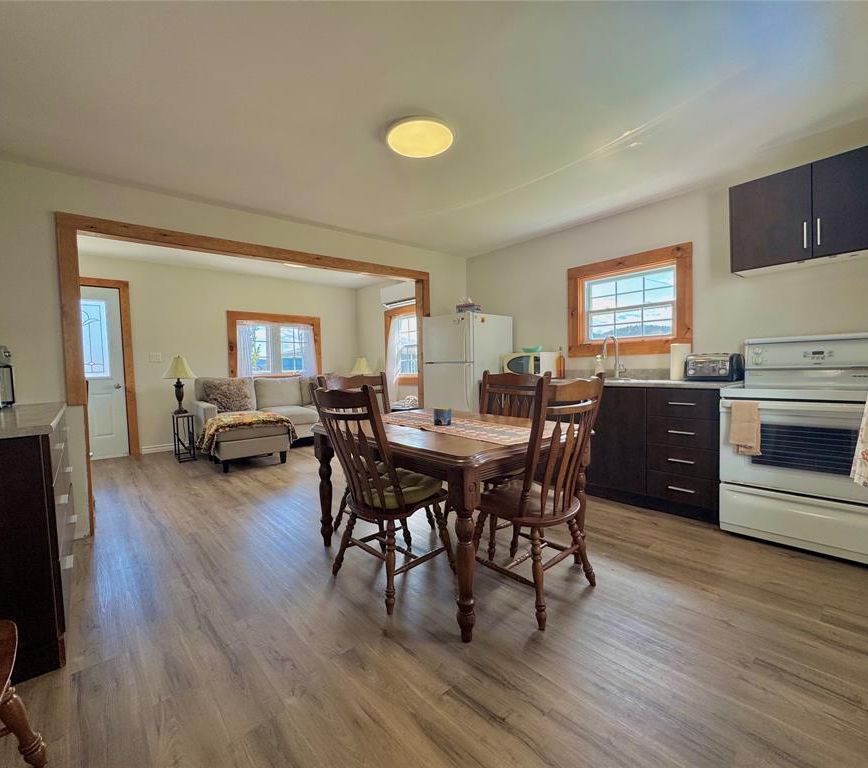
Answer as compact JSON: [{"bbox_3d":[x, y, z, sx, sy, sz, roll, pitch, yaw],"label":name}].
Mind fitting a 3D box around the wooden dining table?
[{"bbox_3d":[0.053,0.618,2.309,0.960,0.727,1.325,-4,3,-40],"label":"wooden dining table"}]

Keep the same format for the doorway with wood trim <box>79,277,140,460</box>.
[{"bbox_3d":[-4.278,-0.173,5.021,1.060,2.220,0.150,-3,2,-39],"label":"doorway with wood trim"}]

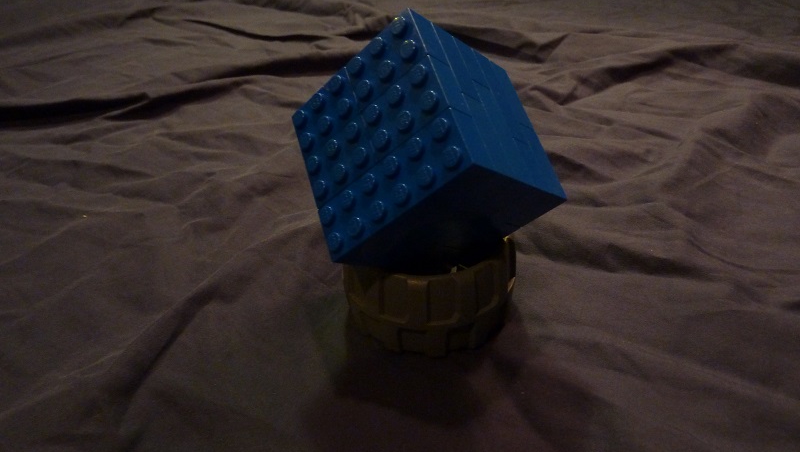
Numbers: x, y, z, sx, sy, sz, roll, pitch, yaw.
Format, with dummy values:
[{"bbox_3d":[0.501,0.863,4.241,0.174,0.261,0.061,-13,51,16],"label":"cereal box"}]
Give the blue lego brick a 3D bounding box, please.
[{"bbox_3d":[0.007,-0.020,0.167,0.050,0.048,0.048,11,53,-49],"label":"blue lego brick"}]

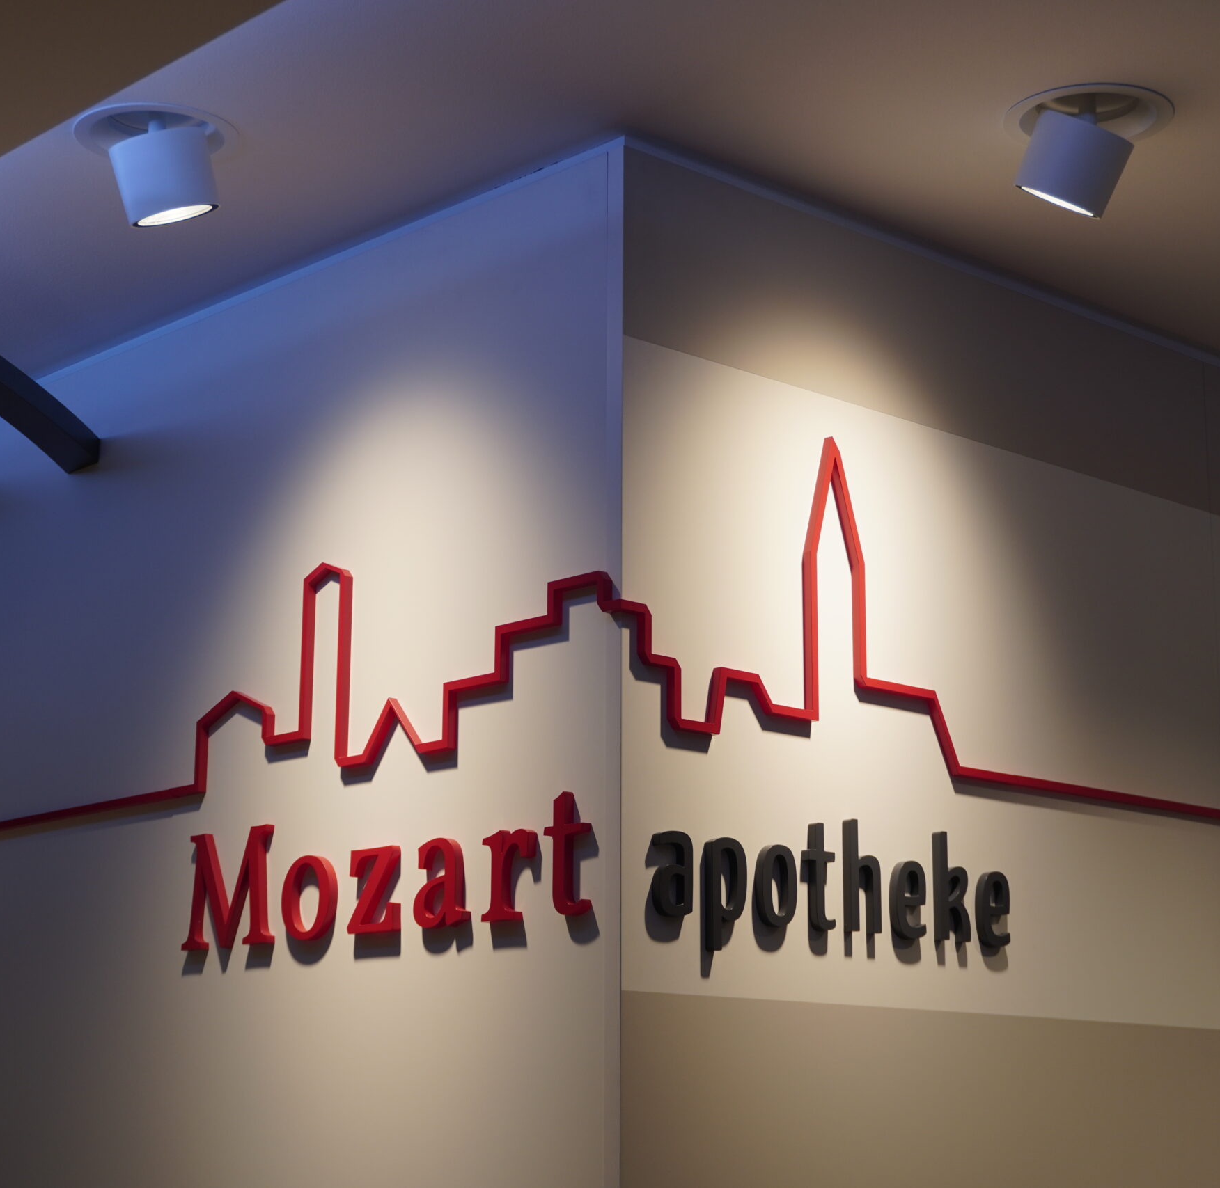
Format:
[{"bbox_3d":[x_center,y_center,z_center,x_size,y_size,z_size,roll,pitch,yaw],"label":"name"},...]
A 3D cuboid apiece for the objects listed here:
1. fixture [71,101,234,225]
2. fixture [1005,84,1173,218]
[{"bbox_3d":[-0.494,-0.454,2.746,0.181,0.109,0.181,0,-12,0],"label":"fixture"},{"bbox_3d":[0.509,-0.460,2.683,0.181,0.117,0.181,12,-17,-41],"label":"fixture"}]

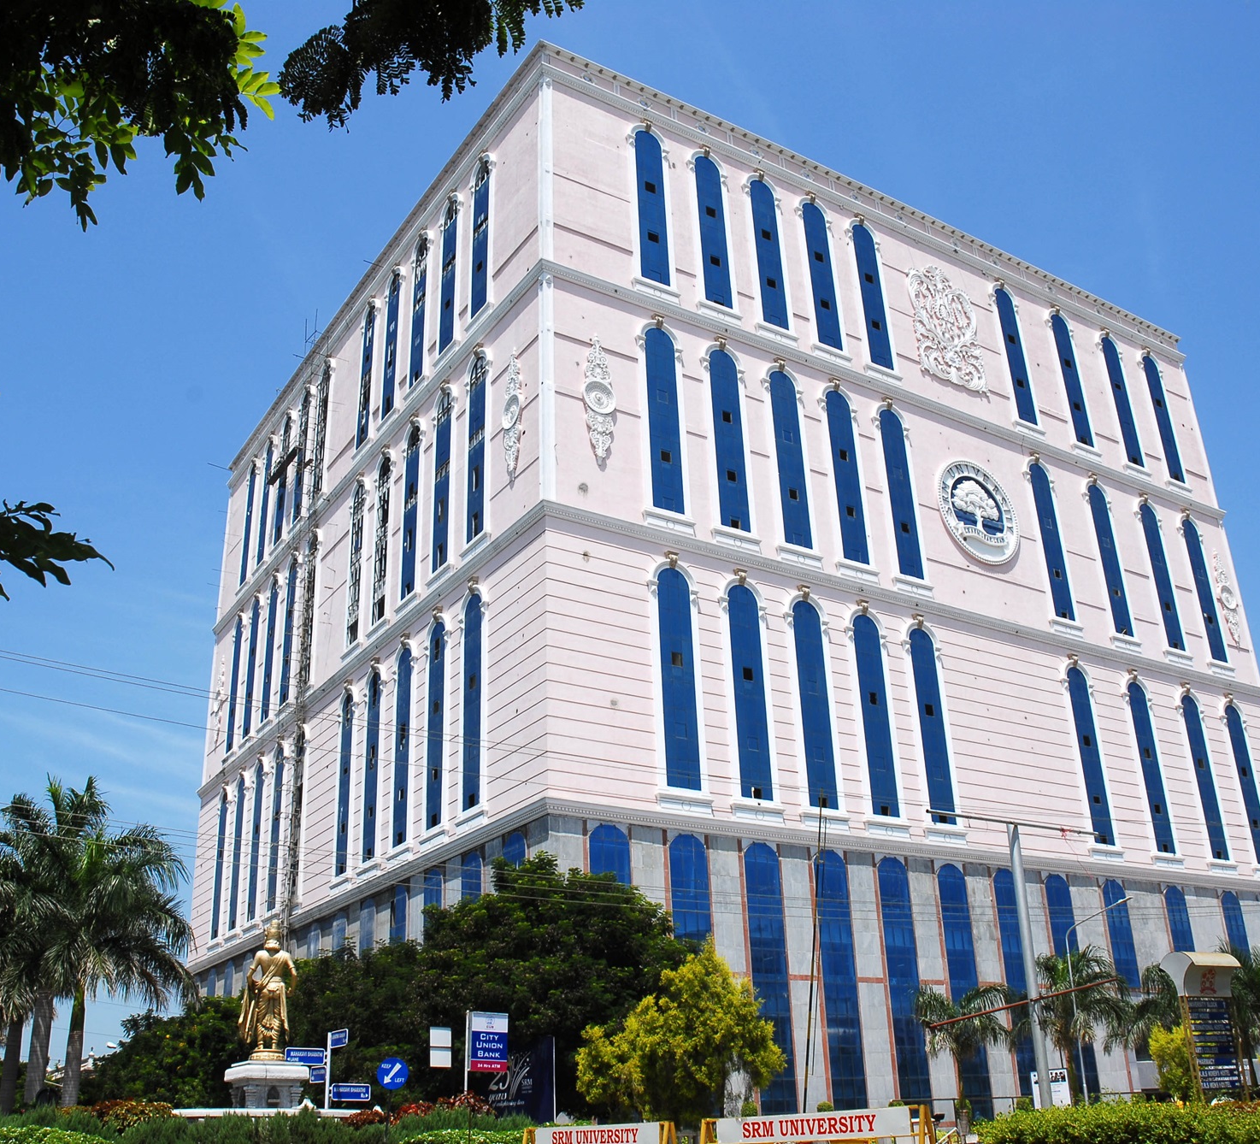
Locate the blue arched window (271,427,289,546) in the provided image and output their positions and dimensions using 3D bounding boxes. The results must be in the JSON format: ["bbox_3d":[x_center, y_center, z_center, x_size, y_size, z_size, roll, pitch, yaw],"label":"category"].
[{"bbox_3d":[-27.589,-7.235,100.056,0.300,10.725,1.870,13,-28,-31],"label":"blue arched window"}]

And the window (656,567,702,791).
[{"bbox_3d":[2.299,4.967,61.710,1.796,11.188,0.300,13,-29,-30],"label":"window"}]

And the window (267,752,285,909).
[{"bbox_3d":[-23.523,17.042,85.412,0.300,10.520,1.880,13,-29,-31],"label":"window"}]

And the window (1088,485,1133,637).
[{"bbox_3d":[32.134,-1.000,86.097,2.000,11.000,0.250,13,-29,-30],"label":"window"}]

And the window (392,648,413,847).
[{"bbox_3d":[-11.680,8.911,66.700,0.300,10.560,1.840,13,-29,-30],"label":"window"}]

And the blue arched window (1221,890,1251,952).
[{"bbox_3d":[35.049,21.290,74.079,1.840,5.830,0.300,13,-29,-30],"label":"blue arched window"}]

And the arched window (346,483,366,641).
[{"bbox_3d":[-16.681,-0.804,78.805,0.300,10.510,1.840,13,-29,-30],"label":"arched window"}]

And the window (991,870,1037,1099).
[{"bbox_3d":[19.560,20.877,65.580,2.070,11.450,0.300,13,-29,-31],"label":"window"}]

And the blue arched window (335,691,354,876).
[{"bbox_3d":[-17.066,12.480,76.906,0.250,11.000,2.000,13,-29,-30],"label":"blue arched window"}]

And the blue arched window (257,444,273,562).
[{"bbox_3d":[-29.674,-5.805,104.400,0.300,10.390,1.880,13,-29,-31],"label":"blue arched window"}]

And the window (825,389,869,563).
[{"bbox_3d":[12.500,-5.742,74.349,2.000,11.000,0.250,13,-29,-30],"label":"window"}]

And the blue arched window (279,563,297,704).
[{"bbox_3d":[-24.414,4.113,91.814,0.300,10.510,1.880,13,-29,-31],"label":"blue arched window"}]

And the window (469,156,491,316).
[{"bbox_3d":[-8.717,-19.757,74.519,0.300,10.725,1.870,13,-28,-31],"label":"window"}]

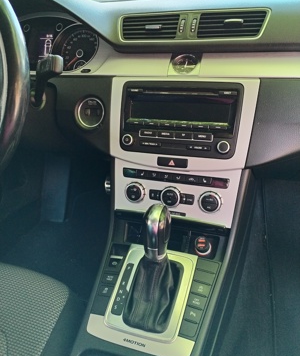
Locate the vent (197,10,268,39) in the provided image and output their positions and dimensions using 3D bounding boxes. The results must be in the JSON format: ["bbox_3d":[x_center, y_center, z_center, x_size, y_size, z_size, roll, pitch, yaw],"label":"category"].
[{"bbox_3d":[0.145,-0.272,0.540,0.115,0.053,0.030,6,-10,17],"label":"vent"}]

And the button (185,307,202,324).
[{"bbox_3d":[0.067,0.214,0.468,0.024,0.010,0.022,6,43,17],"label":"button"}]

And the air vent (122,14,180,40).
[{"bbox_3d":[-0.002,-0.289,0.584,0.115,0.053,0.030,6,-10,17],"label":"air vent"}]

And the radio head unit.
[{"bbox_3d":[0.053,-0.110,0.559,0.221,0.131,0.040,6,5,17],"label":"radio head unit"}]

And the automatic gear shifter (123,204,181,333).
[{"bbox_3d":[0.003,0.131,0.464,0.076,0.169,0.125,6,31,17],"label":"automatic gear shifter"}]

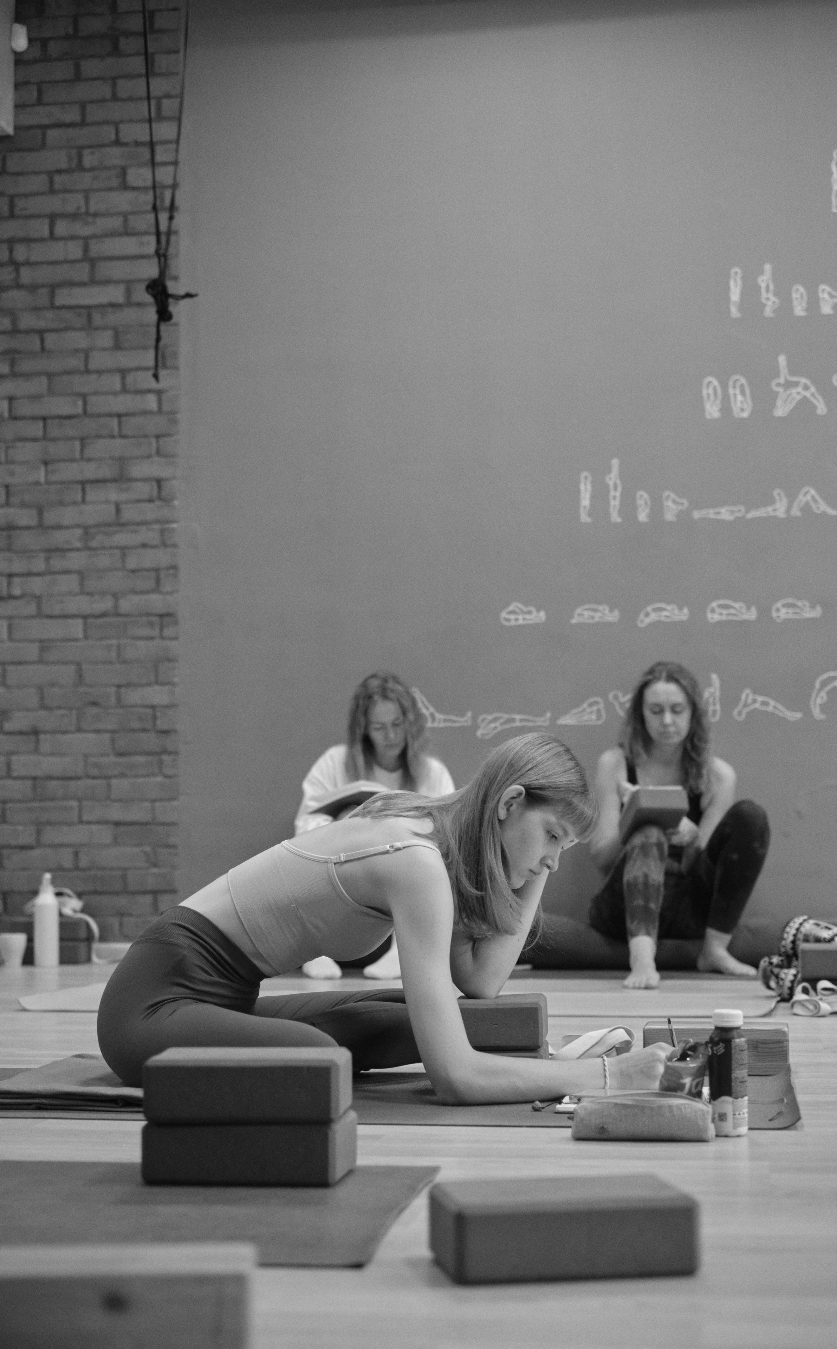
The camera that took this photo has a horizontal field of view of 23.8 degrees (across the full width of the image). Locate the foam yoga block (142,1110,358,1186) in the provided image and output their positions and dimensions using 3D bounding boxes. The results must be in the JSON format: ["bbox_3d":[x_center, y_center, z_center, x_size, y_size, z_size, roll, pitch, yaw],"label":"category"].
[{"bbox_3d":[-0.196,0.554,2.325,0.230,0.073,0.128,-1,-4,10],"label":"foam yoga block"}]

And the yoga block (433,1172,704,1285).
[{"bbox_3d":[0.137,0.525,1.886,0.230,0.073,0.128,0,-4,-10],"label":"yoga block"}]

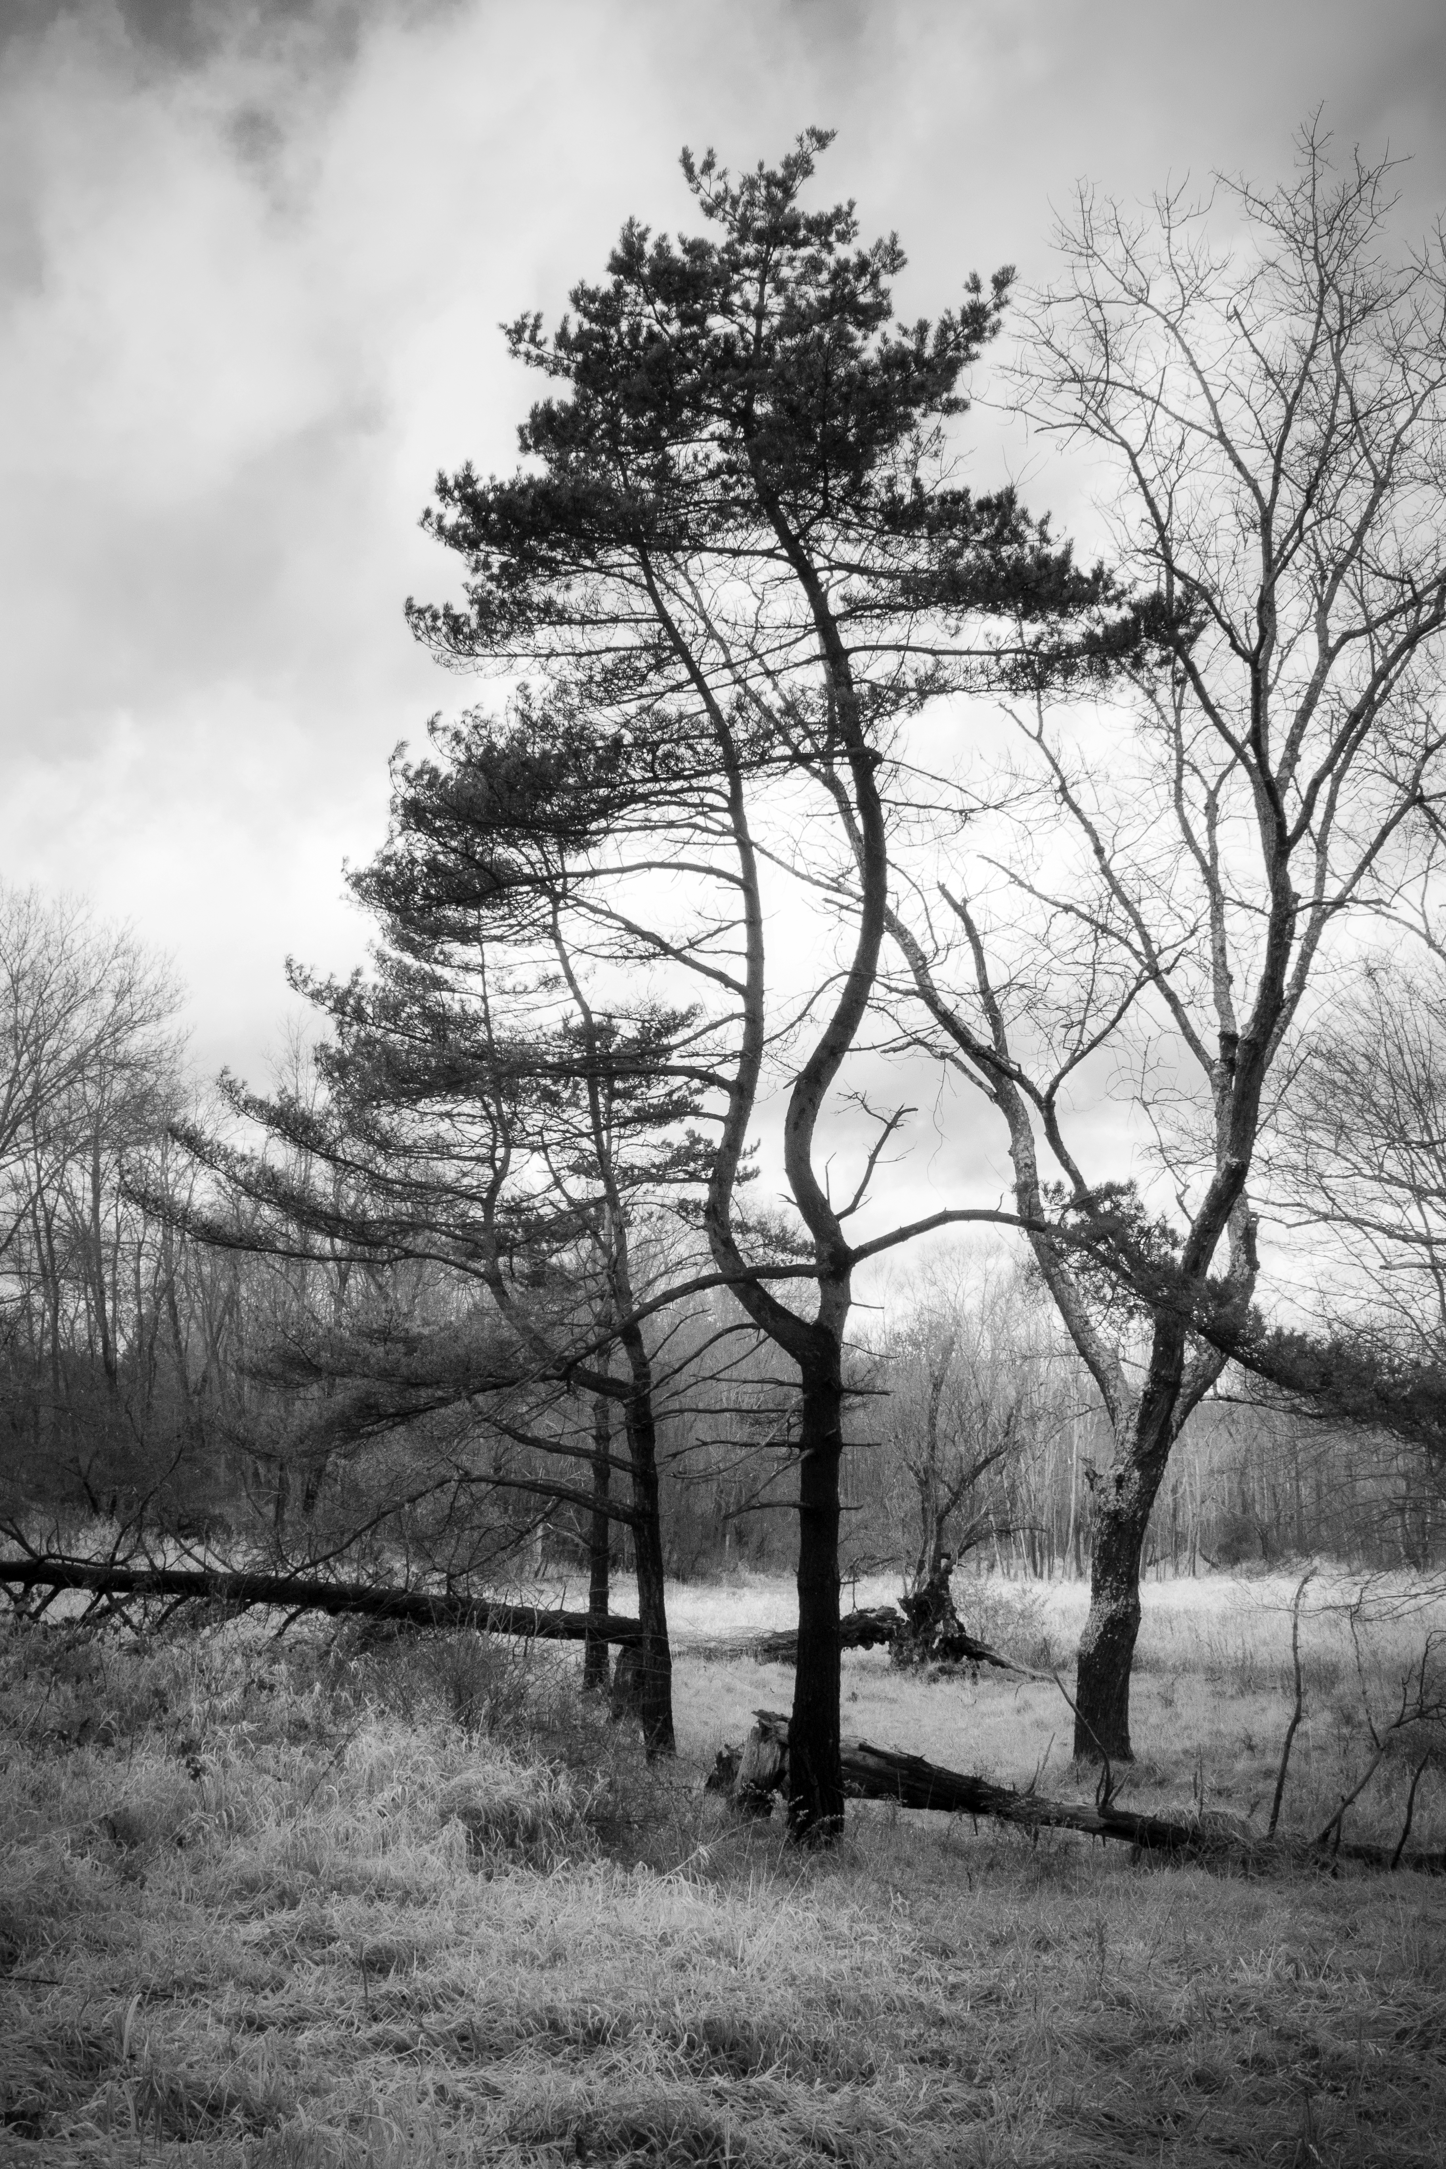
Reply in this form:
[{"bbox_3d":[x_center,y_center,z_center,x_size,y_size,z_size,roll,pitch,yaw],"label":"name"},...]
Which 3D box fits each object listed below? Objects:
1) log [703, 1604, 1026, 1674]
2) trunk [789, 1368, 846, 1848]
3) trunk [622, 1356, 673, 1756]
[{"bbox_3d":[1.488,5.861,28.676,3.300,0.640,0.750,-3,-10,20],"label":"log"},{"bbox_3d":[0.480,2.611,13.940,0.280,2.405,0.280,0,-9,0],"label":"trunk"},{"bbox_3d":[-0.517,3.227,18.706,0.330,2.679,0.290,0,-9,0],"label":"trunk"}]

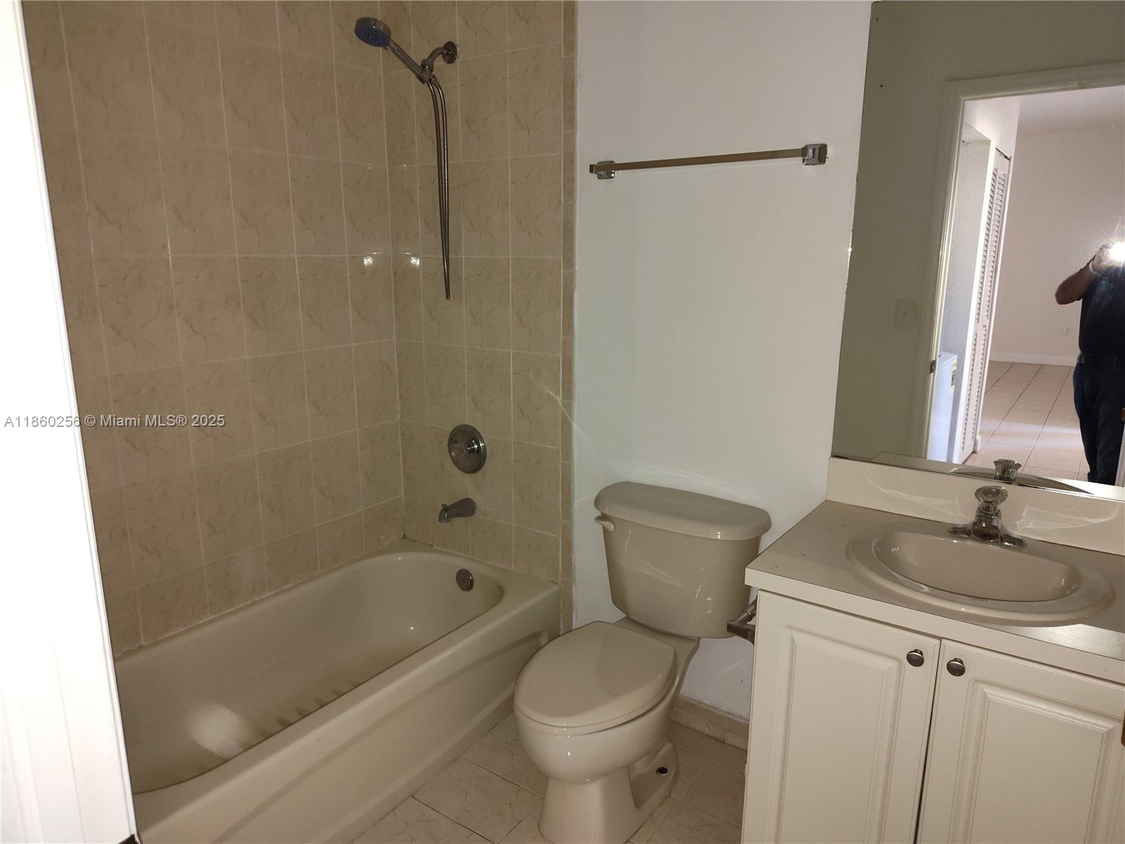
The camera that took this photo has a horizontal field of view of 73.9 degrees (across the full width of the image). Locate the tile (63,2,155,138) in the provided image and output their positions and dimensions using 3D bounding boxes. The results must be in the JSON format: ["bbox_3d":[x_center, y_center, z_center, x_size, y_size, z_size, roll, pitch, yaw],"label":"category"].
[{"bbox_3d":[-1.139,-0.883,1.883,0.010,0.301,0.200,9,15,34],"label":"tile"}]

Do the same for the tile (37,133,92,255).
[{"bbox_3d":[-1.266,-0.554,1.802,0.010,0.302,0.200,9,16,34],"label":"tile"}]

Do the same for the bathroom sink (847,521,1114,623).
[{"bbox_3d":[0.847,0.372,1.560,0.485,0.175,0.485,9,15,34],"label":"bathroom sink"}]

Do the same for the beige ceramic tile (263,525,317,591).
[{"bbox_3d":[-0.920,0.460,2.544,0.010,0.164,0.200,9,16,34],"label":"beige ceramic tile"}]

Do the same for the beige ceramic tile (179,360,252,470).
[{"bbox_3d":[-1.035,-0.032,2.262,0.010,0.302,0.200,9,16,34],"label":"beige ceramic tile"}]

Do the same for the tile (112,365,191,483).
[{"bbox_3d":[-1.149,0.007,2.095,0.010,0.303,0.201,9,16,34],"label":"tile"}]

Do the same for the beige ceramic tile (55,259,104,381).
[{"bbox_3d":[-1.268,-0.256,1.870,0.010,0.302,0.200,9,16,34],"label":"beige ceramic tile"}]

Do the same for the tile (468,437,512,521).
[{"bbox_3d":[-0.250,0.197,2.634,0.200,0.301,0.010,9,15,34],"label":"tile"}]

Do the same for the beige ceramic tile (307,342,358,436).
[{"bbox_3d":[-0.801,-0.104,2.586,0.010,0.302,0.200,9,16,34],"label":"beige ceramic tile"}]

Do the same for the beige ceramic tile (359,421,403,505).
[{"bbox_3d":[-0.688,0.158,2.818,0.010,0.304,0.203,9,15,34],"label":"beige ceramic tile"}]

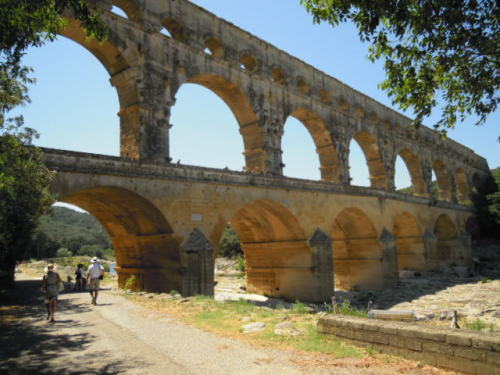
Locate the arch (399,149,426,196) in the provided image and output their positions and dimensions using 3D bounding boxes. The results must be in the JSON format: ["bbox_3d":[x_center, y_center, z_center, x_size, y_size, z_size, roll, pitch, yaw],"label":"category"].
[{"bbox_3d":[44.328,-3.858,118.361,4.600,15.400,24.000,-10,-9,40],"label":"arch"}]

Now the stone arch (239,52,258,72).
[{"bbox_3d":[-1.437,-19.948,66.300,3.267,3.317,4.257,-8,-9,41],"label":"stone arch"}]

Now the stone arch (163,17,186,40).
[{"bbox_3d":[-11.683,-21.015,54.860,3.267,3.168,4.158,-8,-9,41],"label":"stone arch"}]

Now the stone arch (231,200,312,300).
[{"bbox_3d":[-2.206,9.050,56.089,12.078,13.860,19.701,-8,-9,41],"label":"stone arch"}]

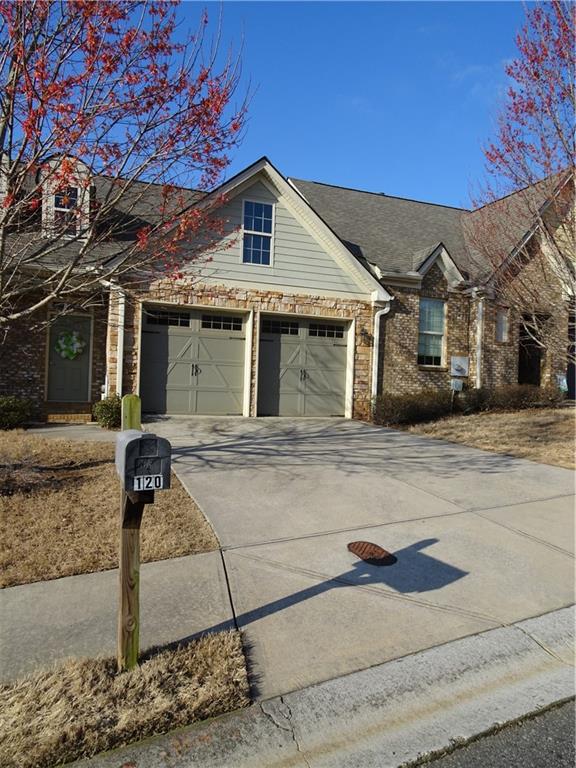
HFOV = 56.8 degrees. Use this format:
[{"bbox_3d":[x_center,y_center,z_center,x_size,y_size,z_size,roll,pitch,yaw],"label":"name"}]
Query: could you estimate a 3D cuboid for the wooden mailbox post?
[{"bbox_3d":[-0.740,0.765,2.585,0.195,1.395,0.620,2,-1,-24],"label":"wooden mailbox post"}]

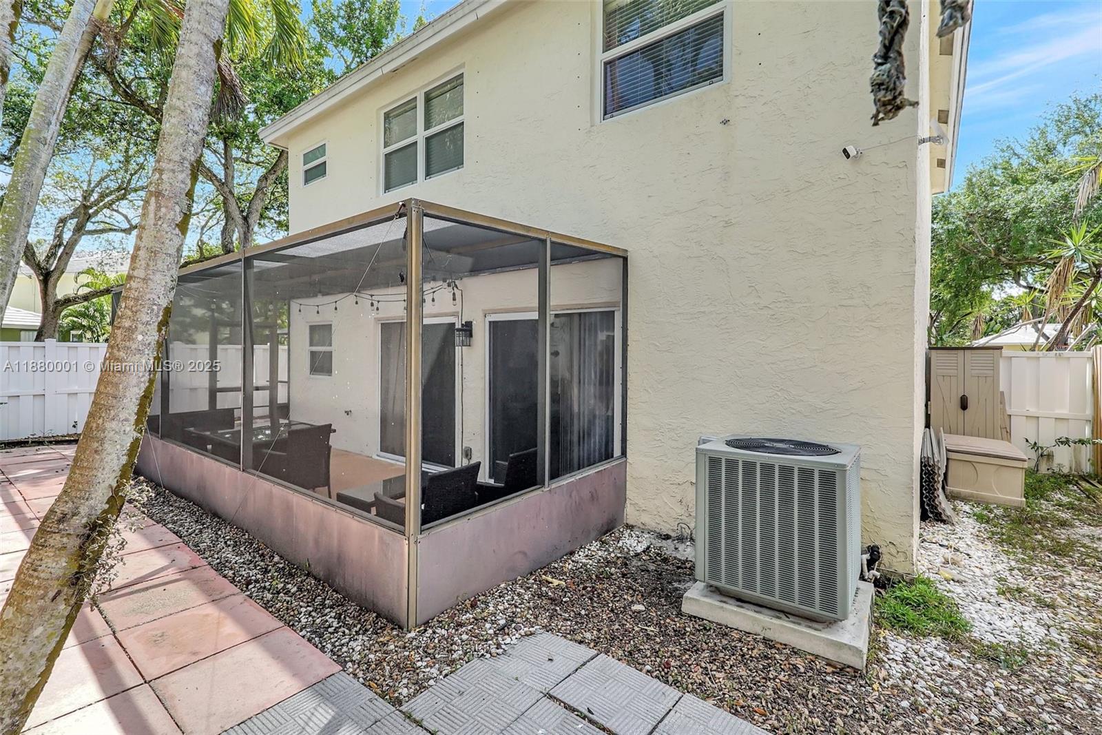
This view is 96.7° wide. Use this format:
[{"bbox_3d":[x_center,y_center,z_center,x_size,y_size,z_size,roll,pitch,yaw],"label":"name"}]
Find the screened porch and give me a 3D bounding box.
[{"bbox_3d":[-2.877,0.150,5.990,7.270,2.590,2.473,1,2,38],"label":"screened porch"}]

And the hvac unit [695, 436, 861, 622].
[{"bbox_3d":[1.542,0.963,3.285,0.856,0.861,0.819,1,2,37],"label":"hvac unit"}]

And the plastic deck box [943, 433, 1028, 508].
[{"bbox_3d":[5.313,1.232,6.053,0.681,0.540,1.298,1,2,38],"label":"plastic deck box"}]

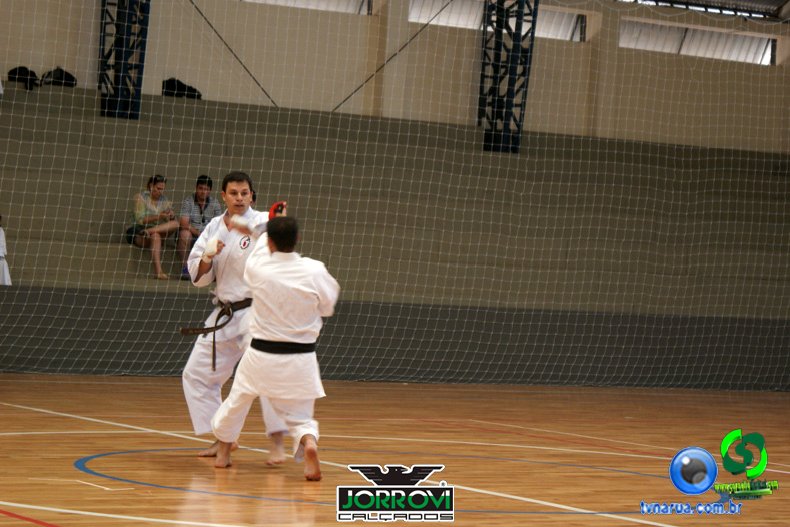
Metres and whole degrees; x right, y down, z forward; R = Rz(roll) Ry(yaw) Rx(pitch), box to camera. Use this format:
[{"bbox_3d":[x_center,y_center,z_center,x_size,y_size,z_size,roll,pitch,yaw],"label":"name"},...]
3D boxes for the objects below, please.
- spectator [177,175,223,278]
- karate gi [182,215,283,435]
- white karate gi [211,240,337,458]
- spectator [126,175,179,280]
[{"bbox_3d":[-2.093,-0.385,24.752,0.520,1.150,0.720,3,0,-13],"label":"spectator"},{"bbox_3d":[-0.899,0.357,13.328,0.640,1.370,0.560,3,0,15],"label":"karate gi"},{"bbox_3d":[-0.654,0.456,12.717,0.600,1.210,0.720,3,0,-15],"label":"white karate gi"},{"bbox_3d":[-2.574,-0.380,24.452,0.520,1.130,0.740,3,0,-40],"label":"spectator"}]

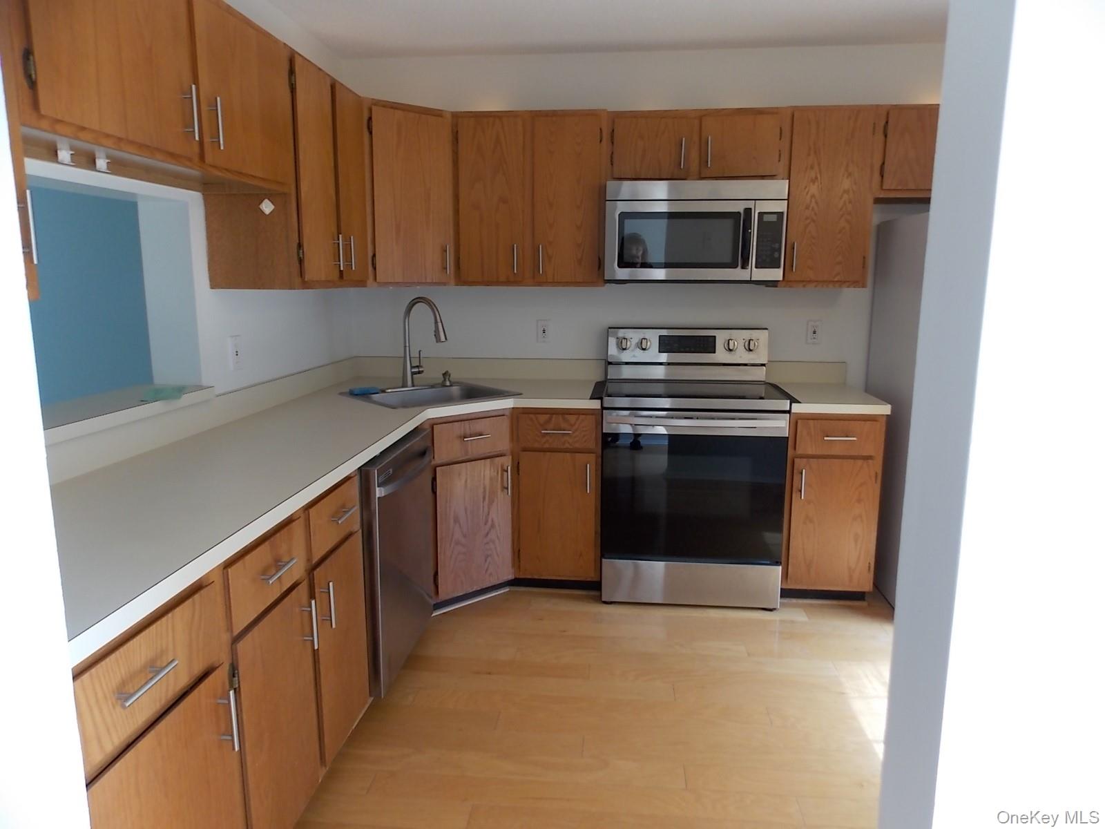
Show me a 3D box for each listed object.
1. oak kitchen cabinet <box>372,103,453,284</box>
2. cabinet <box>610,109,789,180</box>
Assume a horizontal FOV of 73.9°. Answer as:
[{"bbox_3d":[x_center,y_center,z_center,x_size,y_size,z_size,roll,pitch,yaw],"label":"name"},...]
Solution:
[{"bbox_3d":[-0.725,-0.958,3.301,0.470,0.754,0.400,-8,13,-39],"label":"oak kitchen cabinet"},{"bbox_3d":[0.631,-1.187,3.316,0.765,0.307,0.325,1,10,5],"label":"cabinet"}]

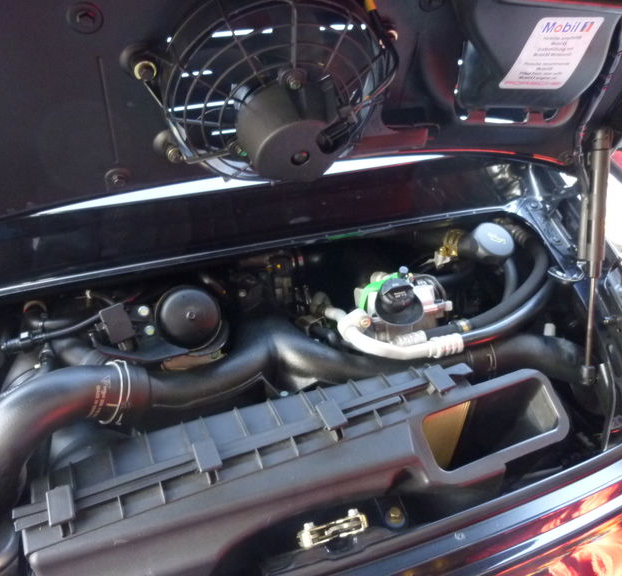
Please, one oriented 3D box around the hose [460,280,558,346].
[{"bbox_3d":[0.352,0.036,0.970,0.235,0.065,0.070,-18,35,-35],"label":"hose"}]

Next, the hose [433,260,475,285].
[{"bbox_3d":[0.278,-0.028,1.065,0.100,0.032,0.033,-12,32,-27],"label":"hose"}]

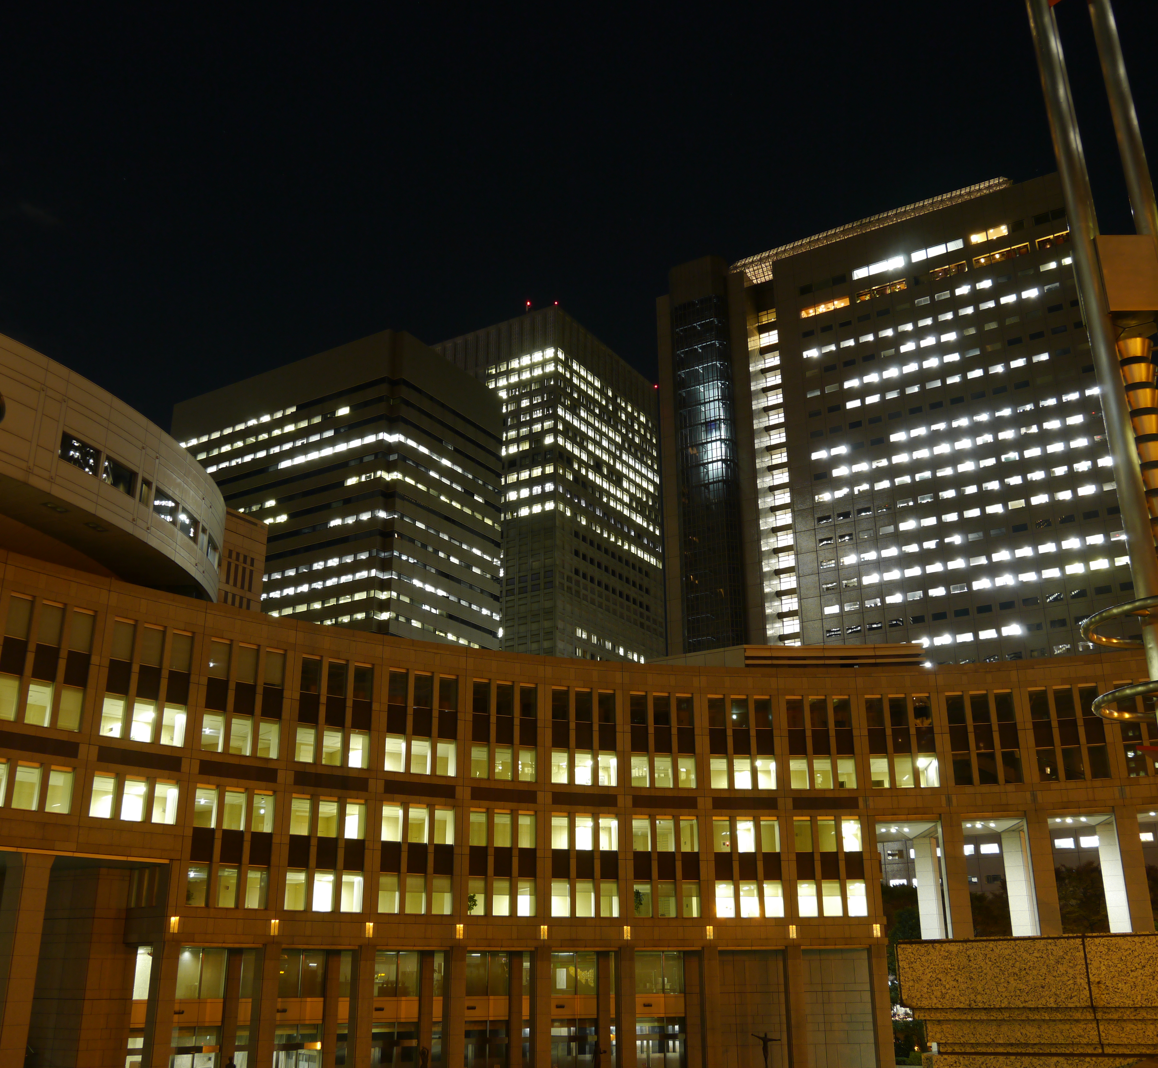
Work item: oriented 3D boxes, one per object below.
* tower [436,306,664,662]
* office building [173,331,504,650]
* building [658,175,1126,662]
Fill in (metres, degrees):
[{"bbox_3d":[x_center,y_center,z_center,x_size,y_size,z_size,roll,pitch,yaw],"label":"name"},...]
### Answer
[{"bbox_3d":[-17.290,31.640,303.090,61.600,162.900,53.300,-12,-23,29],"label":"tower"},{"bbox_3d":[-53.340,28.320,235.700,64.200,123.400,36.600,-12,-23,29],"label":"office building"},{"bbox_3d":[66.840,16.820,208.110,74.800,124.900,82.500,-12,-23,29],"label":"building"}]

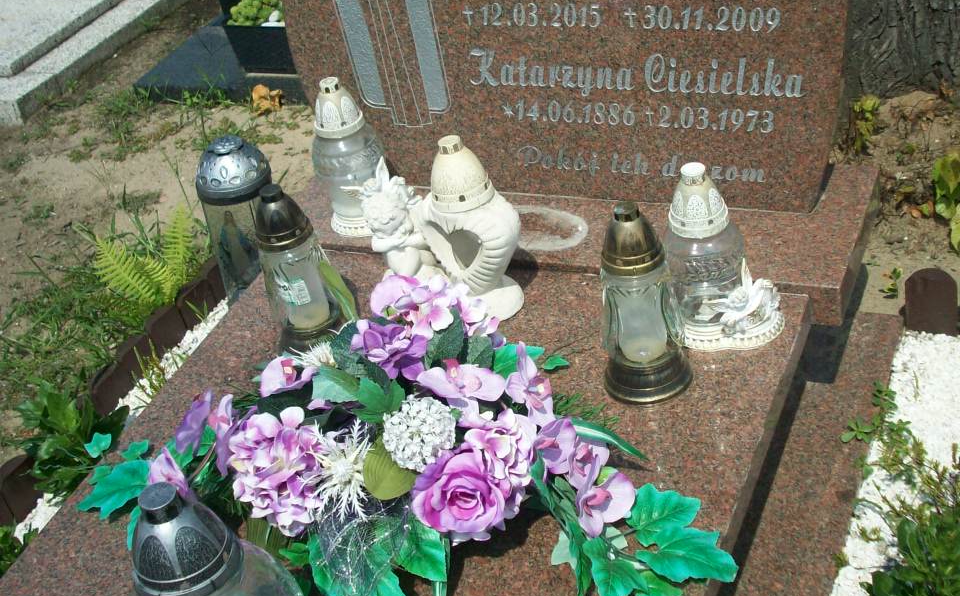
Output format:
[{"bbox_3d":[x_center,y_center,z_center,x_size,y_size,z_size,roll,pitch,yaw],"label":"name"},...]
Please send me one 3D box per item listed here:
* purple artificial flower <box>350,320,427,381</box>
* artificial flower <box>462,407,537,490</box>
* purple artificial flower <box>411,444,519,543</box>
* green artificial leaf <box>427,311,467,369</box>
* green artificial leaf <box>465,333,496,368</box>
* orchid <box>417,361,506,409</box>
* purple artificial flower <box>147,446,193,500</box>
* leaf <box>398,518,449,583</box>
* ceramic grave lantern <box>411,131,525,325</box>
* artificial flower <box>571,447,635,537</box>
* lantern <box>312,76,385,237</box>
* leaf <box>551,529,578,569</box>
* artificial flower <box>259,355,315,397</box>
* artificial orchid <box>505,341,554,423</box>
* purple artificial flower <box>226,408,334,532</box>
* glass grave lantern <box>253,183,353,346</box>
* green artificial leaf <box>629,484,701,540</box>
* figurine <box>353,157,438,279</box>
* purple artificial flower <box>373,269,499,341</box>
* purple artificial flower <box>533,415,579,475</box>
[{"bbox_3d":[-0.107,0.061,1.631,0.099,0.074,0.055,3,-7,21],"label":"purple artificial flower"},{"bbox_3d":[0.022,0.174,1.538,0.082,0.090,0.068,-20,-5,-11],"label":"artificial flower"},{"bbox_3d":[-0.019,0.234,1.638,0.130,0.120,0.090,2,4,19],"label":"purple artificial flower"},{"bbox_3d":[-0.040,0.048,1.624,0.049,0.018,0.071,-6,77,11],"label":"green artificial leaf"},{"bbox_3d":[-0.001,0.063,1.639,0.040,0.025,0.050,6,38,23],"label":"green artificial leaf"},{"bbox_3d":[-0.021,0.101,1.582,0.097,0.042,0.065,6,38,23],"label":"orchid"},{"bbox_3d":[-0.392,0.226,1.731,0.065,0.080,0.045,-17,-4,-7],"label":"purple artificial flower"},{"bbox_3d":[-0.065,0.284,1.536,0.057,0.022,0.077,-38,84,-17],"label":"leaf"},{"bbox_3d":[-0.017,-0.108,1.938,0.155,0.277,0.115,6,38,24],"label":"ceramic grave lantern"},{"bbox_3d":[0.138,0.219,1.550,0.075,0.090,0.050,5,11,23],"label":"artificial flower"},{"bbox_3d":[-0.213,-0.223,2.143,0.108,0.251,0.108,6,38,23],"label":"lantern"},{"bbox_3d":[0.095,0.284,1.537,0.035,0.025,0.055,6,38,23],"label":"leaf"},{"bbox_3d":[-0.270,0.108,1.911,0.080,0.065,0.060,21,20,38],"label":"artificial flower"},{"bbox_3d":[0.058,0.098,1.609,0.057,0.086,0.040,-23,9,-14],"label":"artificial orchid"},{"bbox_3d":[-0.257,0.221,1.753,0.140,0.140,0.130,19,19,36],"label":"purple artificial flower"},{"bbox_3d":[-0.281,-0.050,2.083,0.115,0.268,0.115,6,38,24],"label":"glass grave lantern"},{"bbox_3d":[0.209,0.245,1.553,0.098,0.022,0.080,-25,37,-17],"label":"green artificial leaf"},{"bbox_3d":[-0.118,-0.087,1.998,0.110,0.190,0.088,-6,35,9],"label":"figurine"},{"bbox_3d":[-0.057,0.011,1.718,0.145,0.075,0.095,6,38,23],"label":"purple artificial flower"},{"bbox_3d":[0.087,0.172,1.582,0.060,0.070,0.045,11,5,29],"label":"purple artificial flower"}]

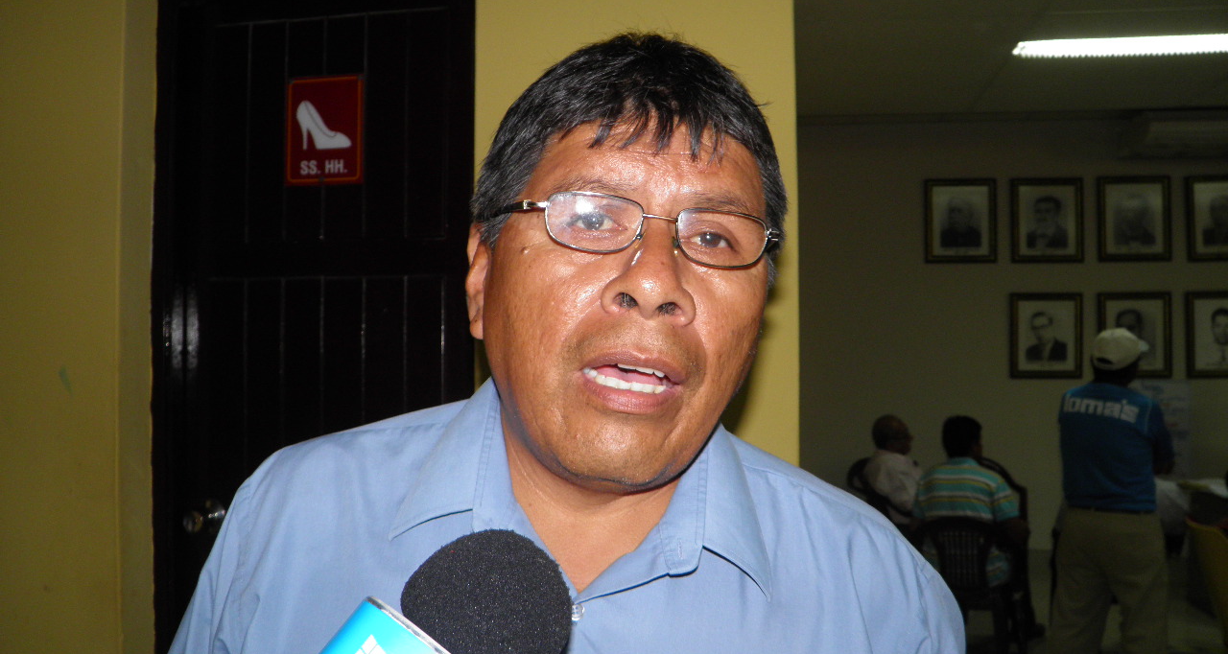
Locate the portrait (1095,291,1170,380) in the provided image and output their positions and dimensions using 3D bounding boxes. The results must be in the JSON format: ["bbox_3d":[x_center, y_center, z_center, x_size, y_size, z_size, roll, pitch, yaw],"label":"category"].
[{"bbox_3d":[3.946,0.064,7.521,0.540,0.665,0.040,0,-1,9],"label":"portrait"}]

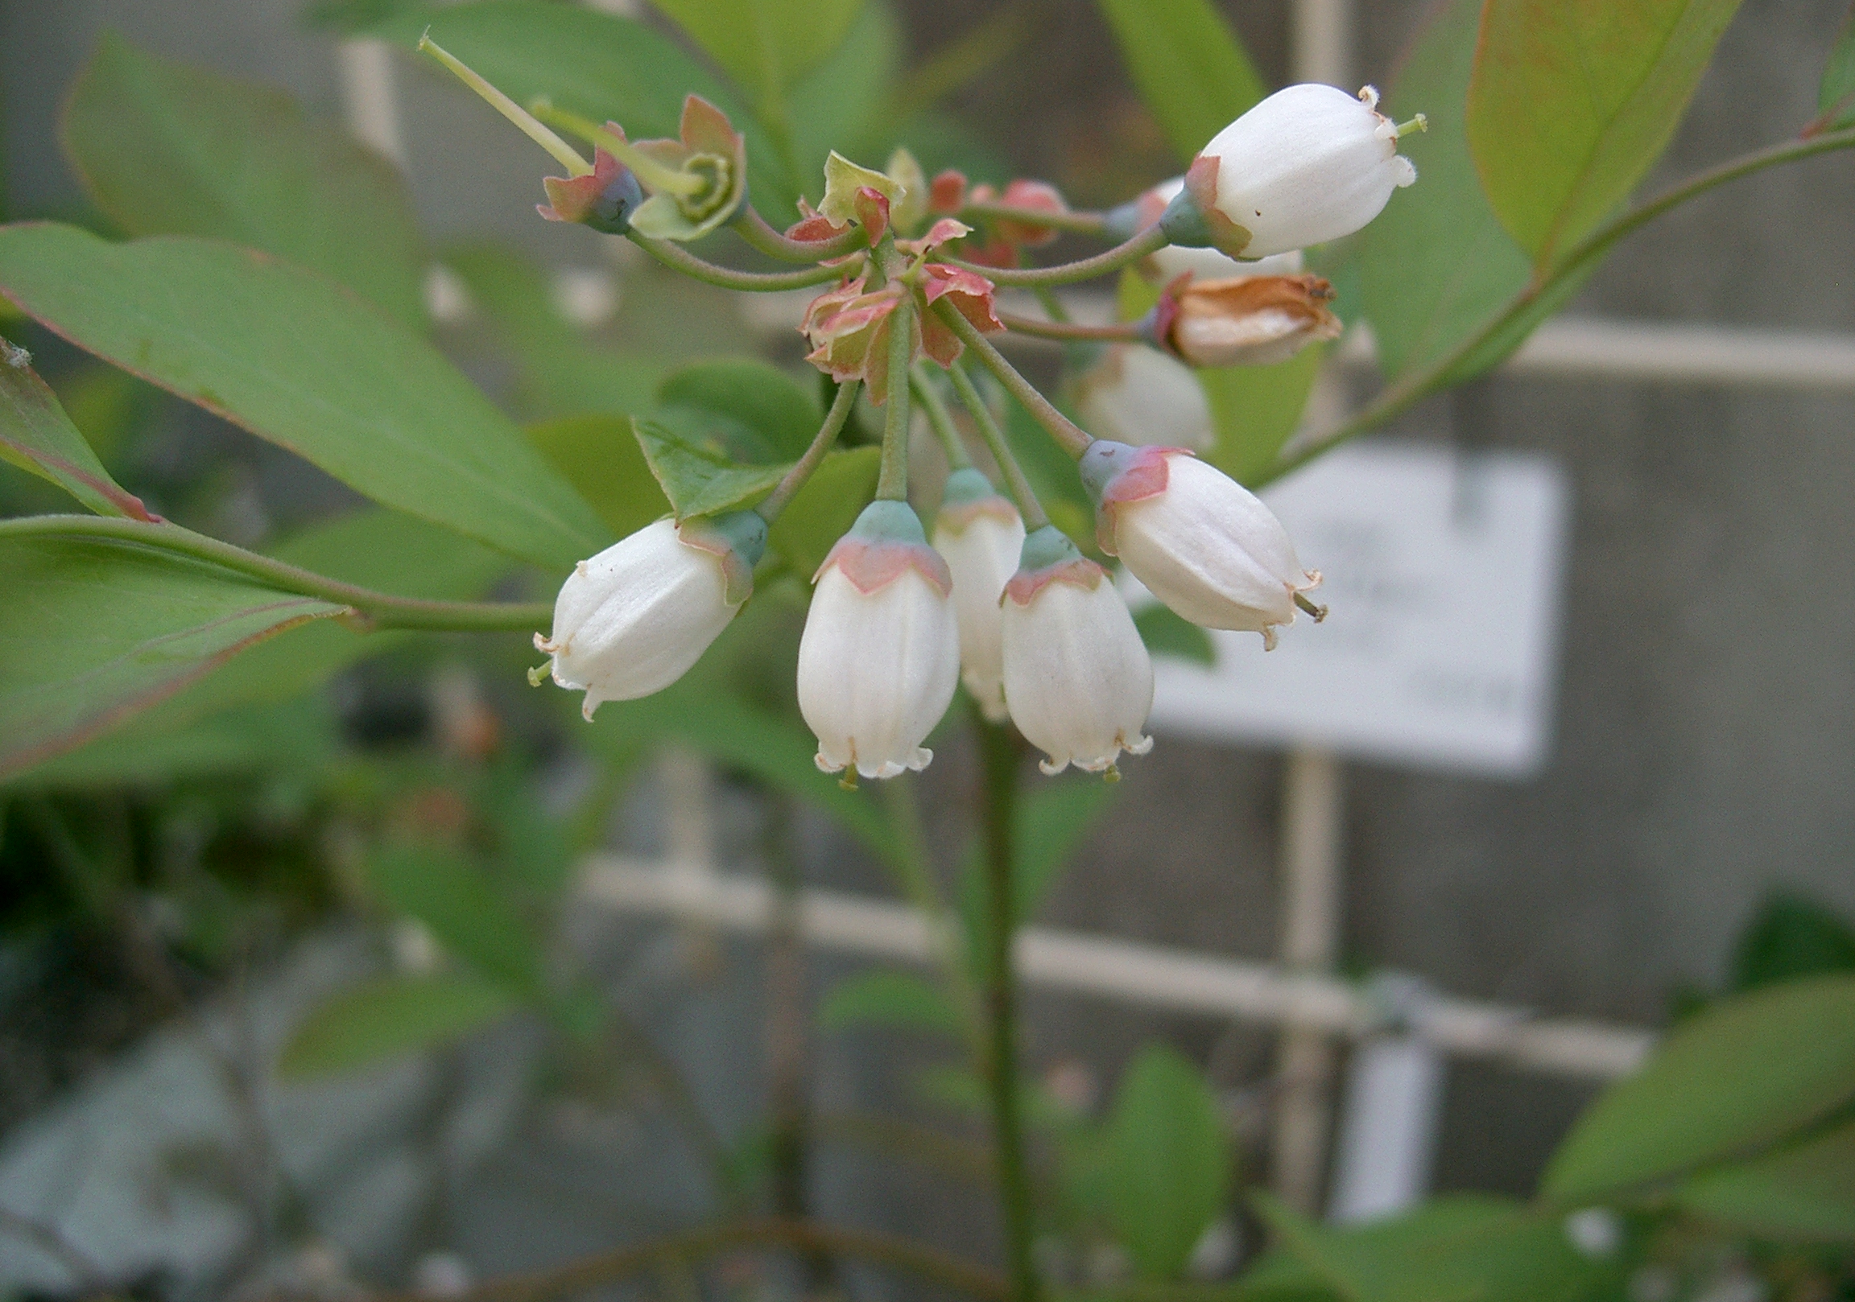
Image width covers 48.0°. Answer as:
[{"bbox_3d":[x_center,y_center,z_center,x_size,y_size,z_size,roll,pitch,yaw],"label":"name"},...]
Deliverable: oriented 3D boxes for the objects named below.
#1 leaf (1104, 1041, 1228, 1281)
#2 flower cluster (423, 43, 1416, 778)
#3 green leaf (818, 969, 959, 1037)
[{"bbox_3d":[0.026,0.056,0.230,0.014,0.027,0.009,-3,20,0],"label":"leaf"},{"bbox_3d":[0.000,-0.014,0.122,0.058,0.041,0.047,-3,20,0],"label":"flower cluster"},{"bbox_3d":[-0.004,0.040,0.235,0.016,0.008,0.012,-3,20,0],"label":"green leaf"}]

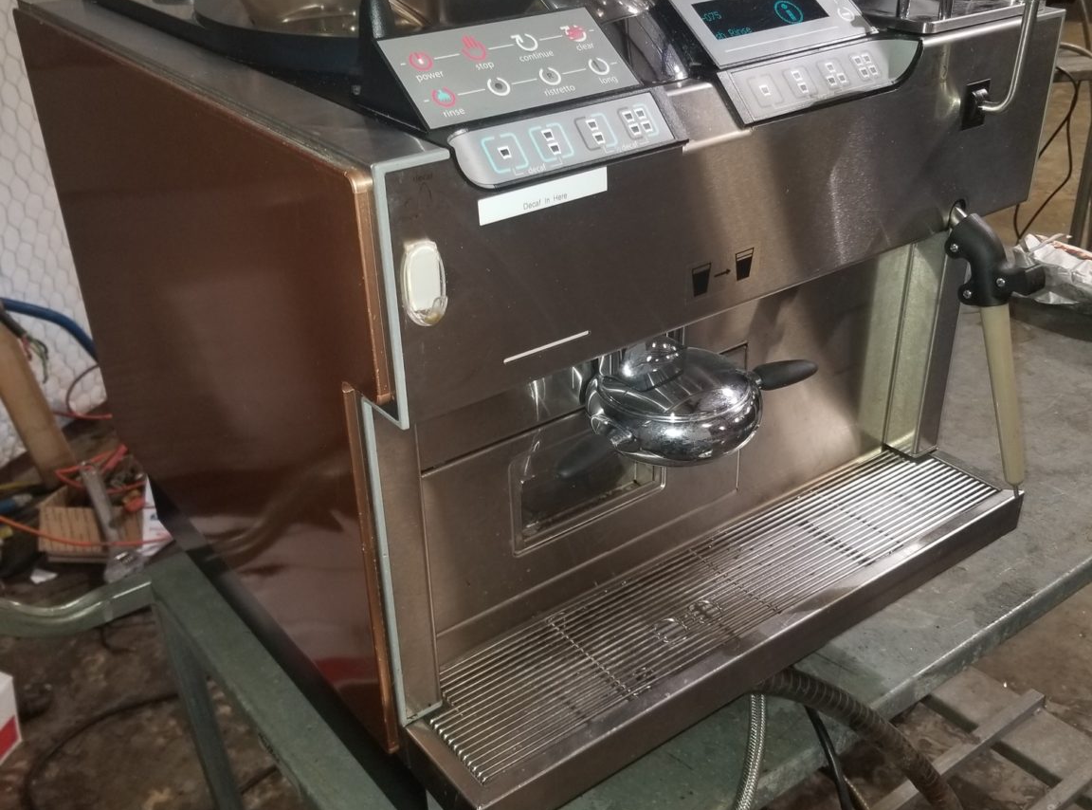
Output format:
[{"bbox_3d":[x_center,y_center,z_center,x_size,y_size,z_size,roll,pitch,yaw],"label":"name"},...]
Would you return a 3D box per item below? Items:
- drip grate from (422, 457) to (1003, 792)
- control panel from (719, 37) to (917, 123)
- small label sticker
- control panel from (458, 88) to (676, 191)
[{"bbox_3d":[0.132,0.125,0.777,0.482,0.008,0.091,-21,34,-30],"label":"drip grate"},{"bbox_3d":[0.163,-0.187,0.628,0.160,0.030,0.008,-21,-9,-30],"label":"control panel"},{"bbox_3d":[0.000,-0.101,0.526,0.076,0.012,0.001,-21,34,-30],"label":"small label sticker"},{"bbox_3d":[0.010,-0.128,0.530,0.123,0.028,0.008,-21,-9,-30],"label":"control panel"}]

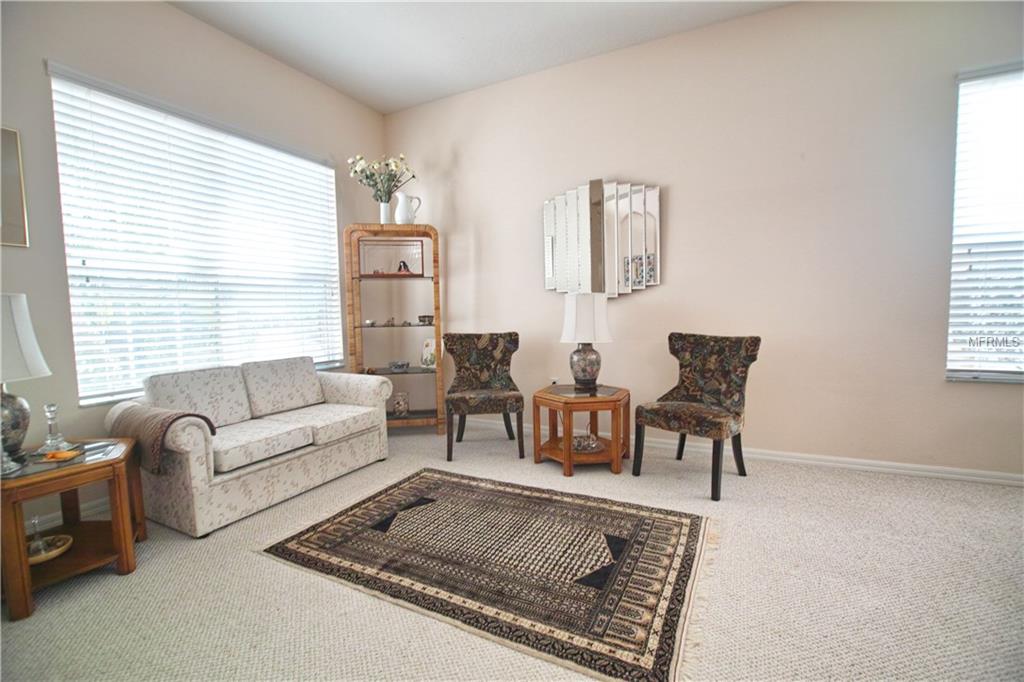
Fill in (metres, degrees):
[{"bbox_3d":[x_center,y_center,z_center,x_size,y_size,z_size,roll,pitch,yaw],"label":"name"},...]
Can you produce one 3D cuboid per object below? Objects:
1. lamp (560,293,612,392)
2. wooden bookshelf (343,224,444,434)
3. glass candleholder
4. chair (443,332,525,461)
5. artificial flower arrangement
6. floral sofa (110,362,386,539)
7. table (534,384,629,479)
[{"bbox_3d":[0.567,0.005,3.267,0.409,0.750,0.409,1,4,26],"label":"lamp"},{"bbox_3d":[-1.071,-0.083,4.017,0.812,1.911,0.352,-2,4,-8],"label":"wooden bookshelf"},{"bbox_3d":[-2.182,0.410,2.025,0.134,0.217,0.134,1,4,26],"label":"glass candleholder"},{"bbox_3d":[-0.239,0.423,3.513,0.638,0.935,0.605,-1,4,-3],"label":"chair"},{"bbox_3d":[-1.196,-1.480,3.910,0.623,0.458,0.470,-2,4,-8],"label":"artificial flower arrangement"},{"bbox_3d":[-1.649,0.560,2.929,0.840,0.795,1.590,1,4,29],"label":"floral sofa"},{"bbox_3d":[0.535,0.642,3.200,0.650,0.510,0.728,1,4,26],"label":"table"}]

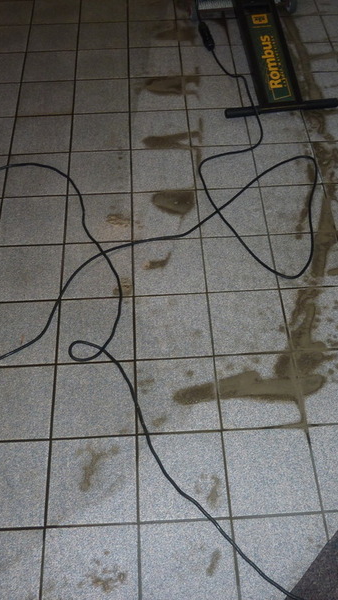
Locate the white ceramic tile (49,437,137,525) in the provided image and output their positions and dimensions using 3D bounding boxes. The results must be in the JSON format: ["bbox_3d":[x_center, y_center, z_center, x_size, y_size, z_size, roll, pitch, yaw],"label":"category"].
[{"bbox_3d":[-0.176,0.417,1.338,0.200,0.009,0.200,-3,55,-1],"label":"white ceramic tile"}]

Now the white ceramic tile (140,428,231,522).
[{"bbox_3d":[0.030,0.406,1.341,0.200,0.009,0.200,-3,55,-1],"label":"white ceramic tile"}]

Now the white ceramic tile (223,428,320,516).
[{"bbox_3d":[0.236,0.396,1.344,0.200,0.009,0.200,-3,55,-1],"label":"white ceramic tile"}]

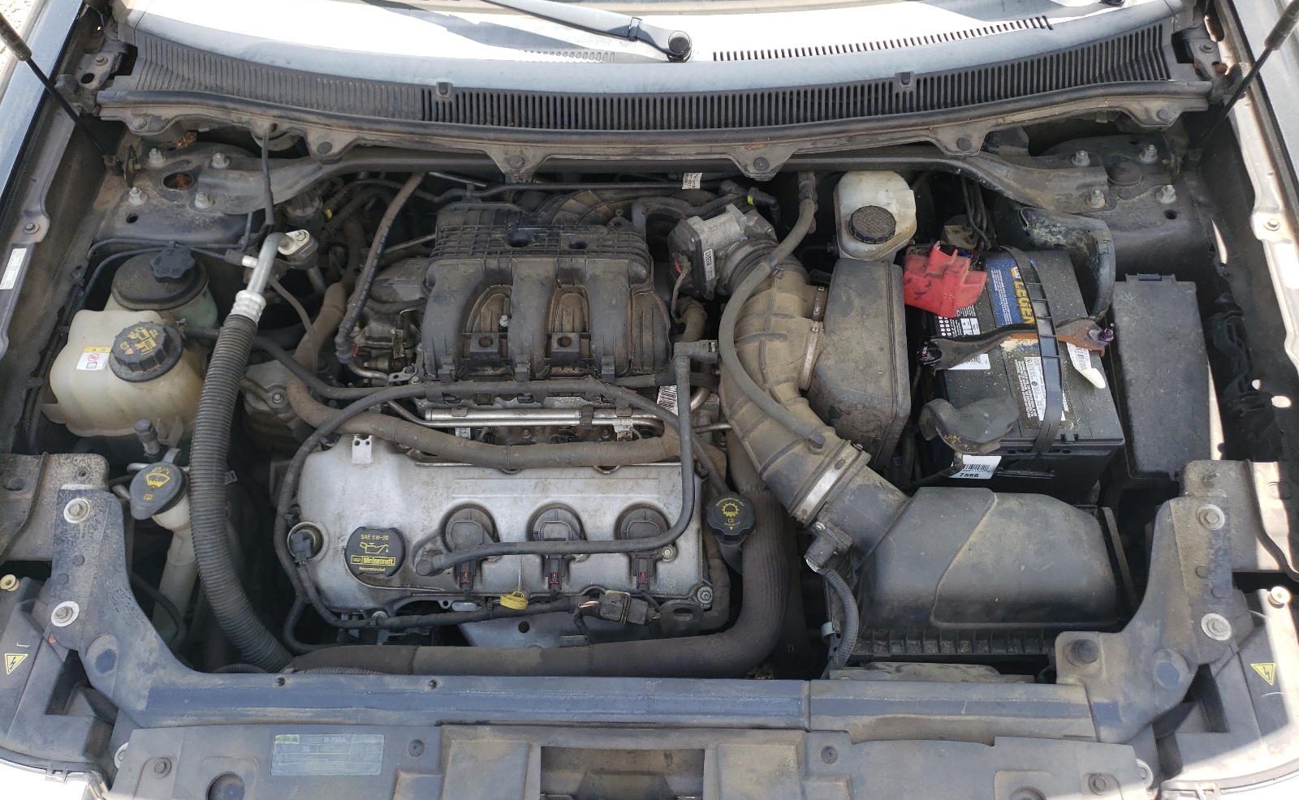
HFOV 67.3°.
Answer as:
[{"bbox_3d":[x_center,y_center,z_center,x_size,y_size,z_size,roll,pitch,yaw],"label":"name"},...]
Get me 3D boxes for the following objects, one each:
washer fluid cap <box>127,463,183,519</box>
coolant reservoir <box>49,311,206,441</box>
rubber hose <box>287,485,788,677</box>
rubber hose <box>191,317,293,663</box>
[{"bbox_3d":[-0.560,0.103,1.110,0.056,0.028,0.060,24,71,9],"label":"washer fluid cap"},{"bbox_3d":[-0.626,-0.029,1.170,0.150,0.140,0.125,0,57,0],"label":"coolant reservoir"},{"bbox_3d":[-0.125,0.210,1.150,0.570,0.080,0.260,0,57,0],"label":"rubber hose"},{"bbox_3d":[-0.450,0.095,1.110,0.120,0.160,0.405,0,57,0],"label":"rubber hose"}]

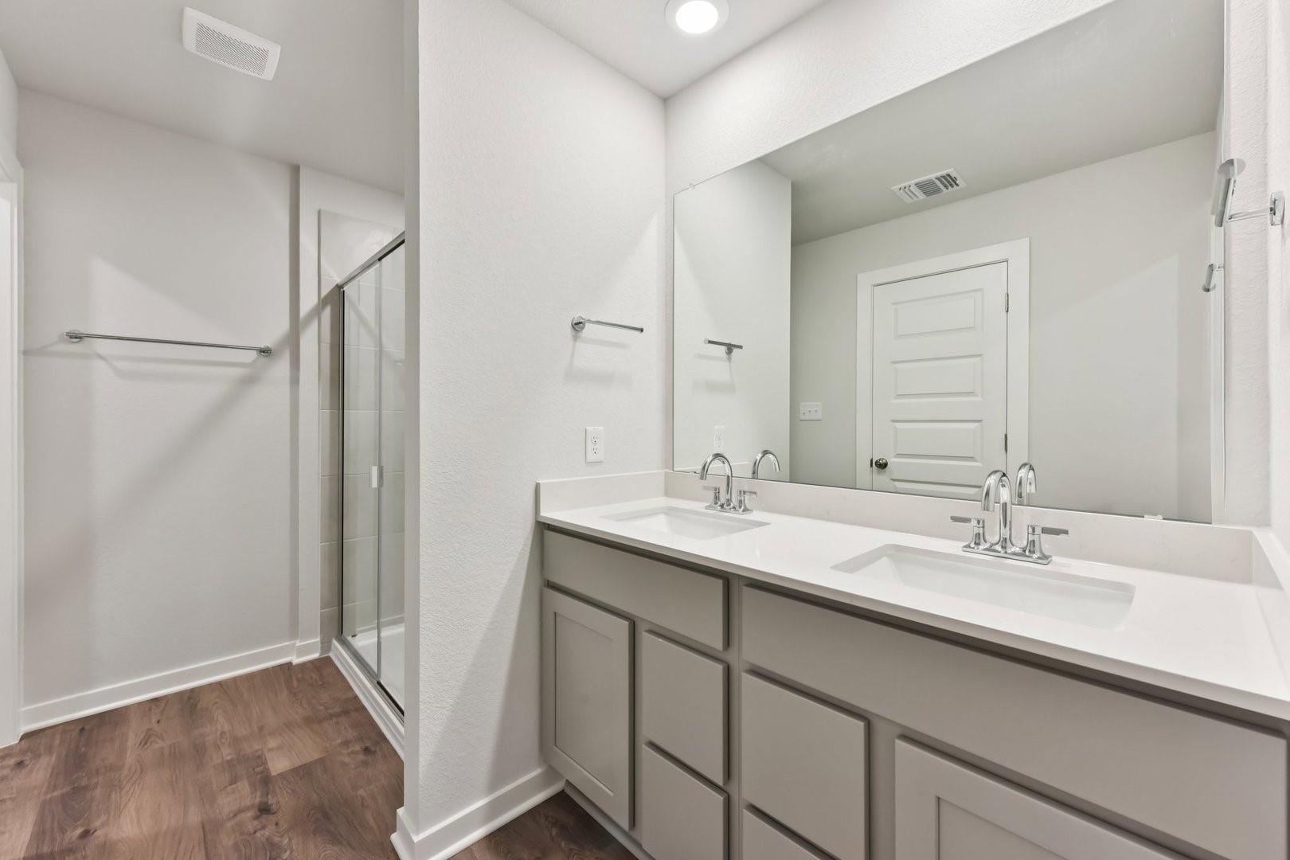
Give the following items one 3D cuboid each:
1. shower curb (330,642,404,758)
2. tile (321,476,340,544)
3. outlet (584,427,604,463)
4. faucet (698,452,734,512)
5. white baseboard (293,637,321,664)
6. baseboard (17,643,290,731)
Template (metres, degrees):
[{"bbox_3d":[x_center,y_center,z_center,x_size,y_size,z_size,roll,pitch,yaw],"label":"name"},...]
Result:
[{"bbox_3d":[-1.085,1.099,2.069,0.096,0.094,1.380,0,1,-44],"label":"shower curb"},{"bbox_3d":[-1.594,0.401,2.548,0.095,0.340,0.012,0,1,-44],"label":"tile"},{"bbox_3d":[-0.173,0.052,1.720,0.079,0.122,0.008,0,1,-44],"label":"outlet"},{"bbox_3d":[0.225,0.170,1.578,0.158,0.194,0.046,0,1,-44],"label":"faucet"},{"bbox_3d":[-1.677,1.098,2.485,0.114,0.084,0.031,0,1,-44],"label":"white baseboard"},{"bbox_3d":[-2.056,1.100,2.196,0.848,0.083,0.026,0,1,-44],"label":"baseboard"}]

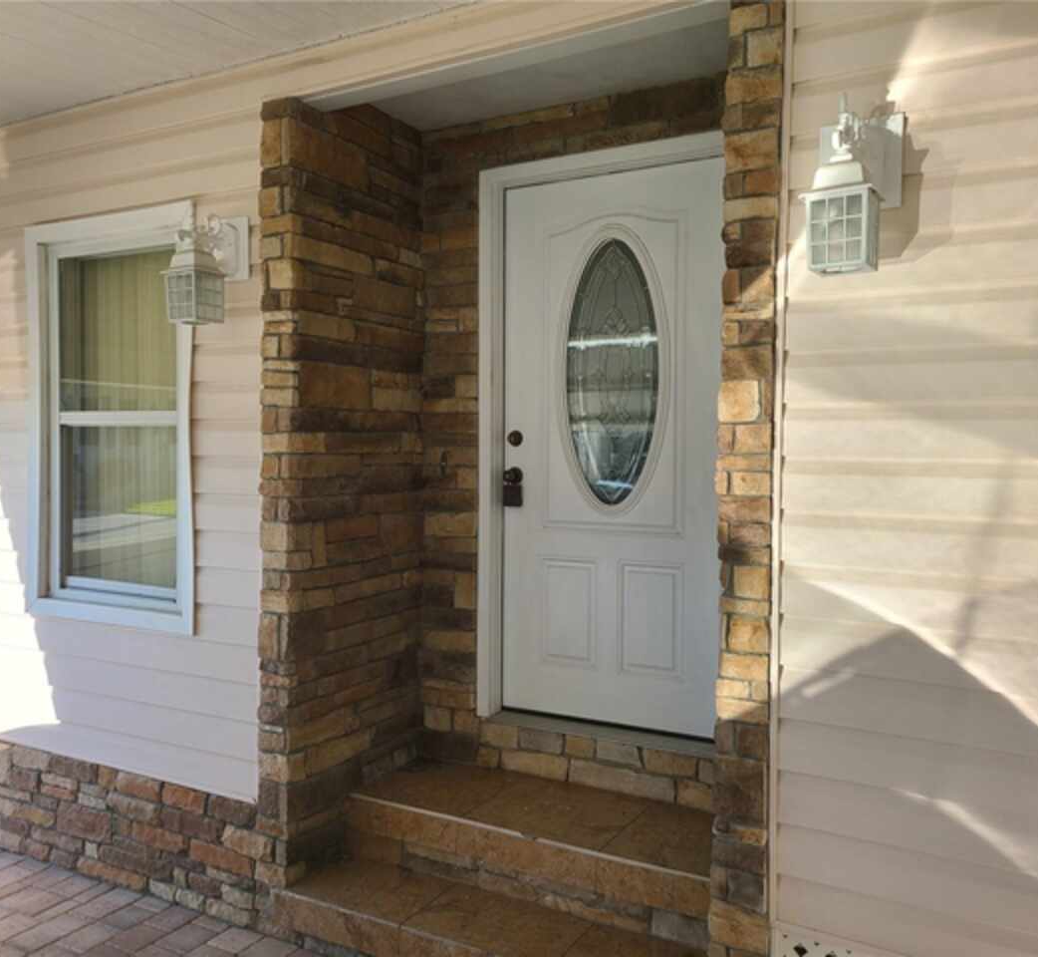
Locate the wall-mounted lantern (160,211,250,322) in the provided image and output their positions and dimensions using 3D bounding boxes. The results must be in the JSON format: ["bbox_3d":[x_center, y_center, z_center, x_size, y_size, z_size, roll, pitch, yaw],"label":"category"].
[{"bbox_3d":[-1.078,-0.707,3.248,0.192,0.410,0.263,1,2,29],"label":"wall-mounted lantern"}]

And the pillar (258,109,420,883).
[{"bbox_3d":[-0.634,0.033,3.557,0.140,2.680,0.775,1,2,29],"label":"pillar"}]

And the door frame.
[{"bbox_3d":[0.332,-0.113,3.517,1.080,2.127,0.130,1,2,29],"label":"door frame"}]

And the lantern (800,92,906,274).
[{"bbox_3d":[0.759,-0.654,2.200,0.195,0.410,0.278,1,2,29],"label":"lantern"}]

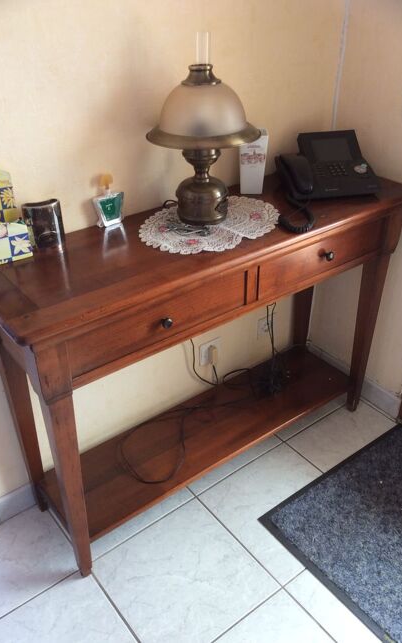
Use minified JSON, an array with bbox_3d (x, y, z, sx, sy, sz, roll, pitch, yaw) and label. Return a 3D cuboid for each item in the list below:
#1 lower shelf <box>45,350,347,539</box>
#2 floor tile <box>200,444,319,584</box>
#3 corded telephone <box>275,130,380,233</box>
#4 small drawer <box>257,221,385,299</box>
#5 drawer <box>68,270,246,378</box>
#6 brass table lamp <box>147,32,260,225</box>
[{"bbox_3d":[0.029,0.319,1.770,0.997,0.021,0.268,-23,40,-31],"label":"lower shelf"},{"bbox_3d":[0.230,0.514,1.645,0.343,0.010,0.343,-23,40,-31],"label":"floor tile"},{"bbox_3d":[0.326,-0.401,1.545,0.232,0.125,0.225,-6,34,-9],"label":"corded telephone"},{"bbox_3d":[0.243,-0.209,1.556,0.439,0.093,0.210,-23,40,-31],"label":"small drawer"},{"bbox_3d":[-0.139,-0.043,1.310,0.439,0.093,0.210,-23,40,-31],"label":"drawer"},{"bbox_3d":[0.010,-0.421,1.326,0.251,0.403,0.251,0,34,0],"label":"brass table lamp"}]

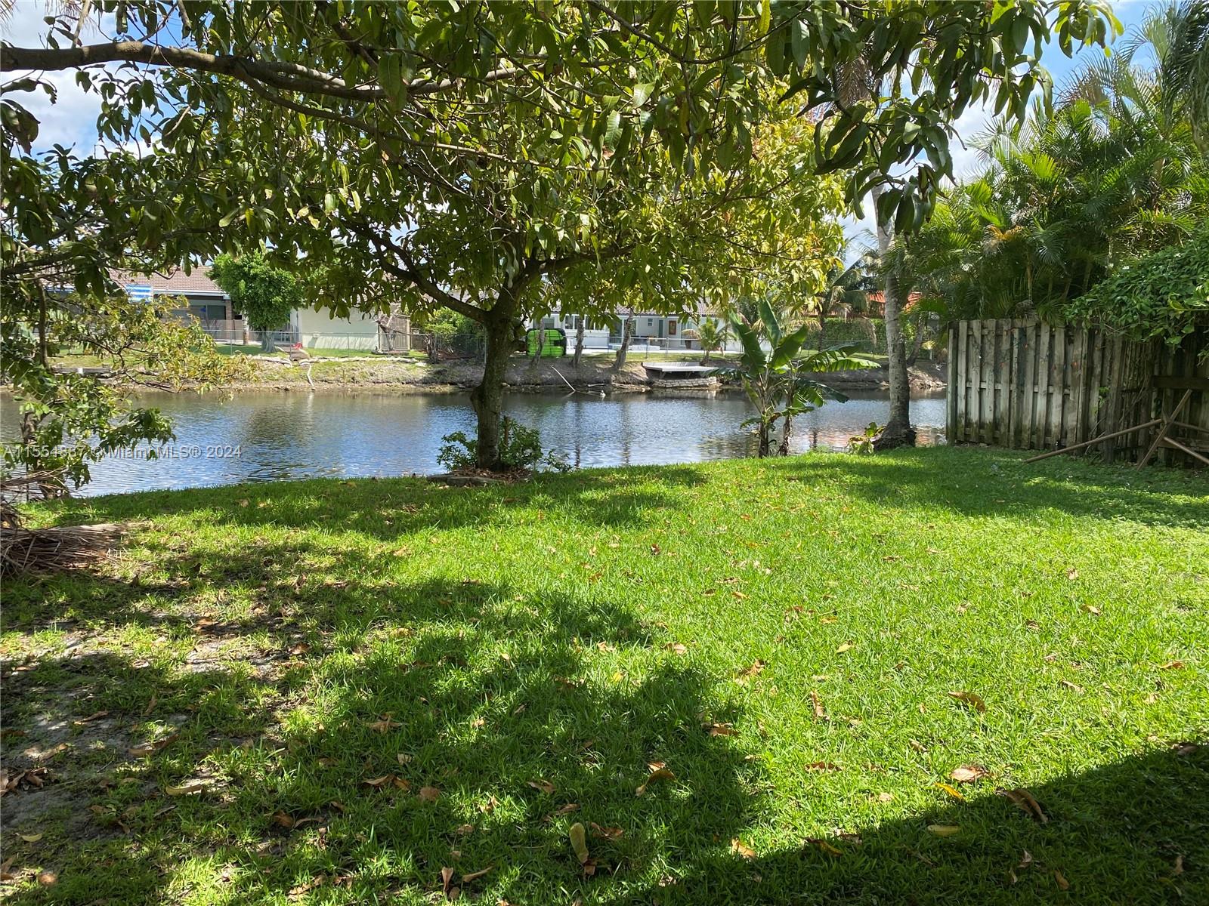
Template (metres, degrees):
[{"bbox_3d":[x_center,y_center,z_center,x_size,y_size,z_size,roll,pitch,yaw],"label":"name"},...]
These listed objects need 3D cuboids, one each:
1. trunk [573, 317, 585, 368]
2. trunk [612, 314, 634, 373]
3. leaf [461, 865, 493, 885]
[{"bbox_3d":[-1.348,-5.916,48.000,0.600,2.896,0.500,0,8,0],"label":"trunk"},{"bbox_3d":[0.926,-5.323,44.500,0.950,2.900,0.600,0,8,0],"label":"trunk"},{"bbox_3d":[-0.369,1.222,2.631,0.102,0.030,0.035,-6,10,-39],"label":"leaf"}]

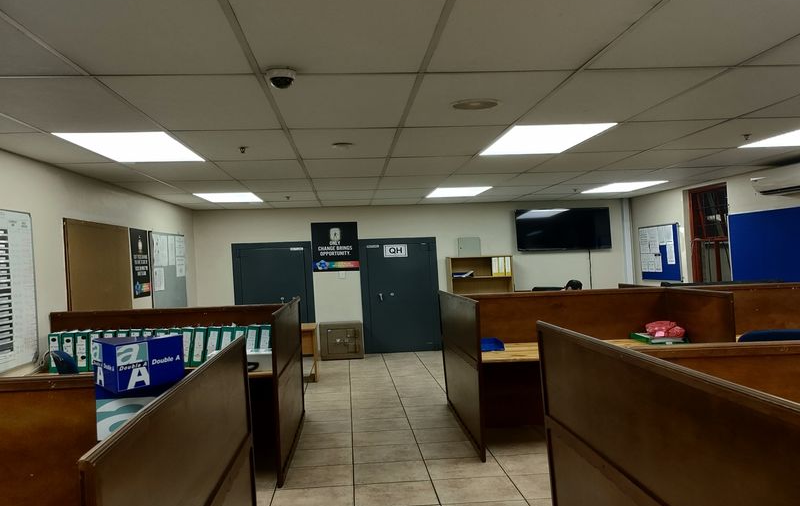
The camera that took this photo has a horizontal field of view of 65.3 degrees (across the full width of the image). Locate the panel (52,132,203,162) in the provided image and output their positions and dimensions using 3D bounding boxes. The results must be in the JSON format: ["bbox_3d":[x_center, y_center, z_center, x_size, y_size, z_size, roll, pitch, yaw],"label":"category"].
[{"bbox_3d":[-1.861,-0.766,4.455,0.686,0.069,1.137,-2,-1,-4],"label":"panel"}]

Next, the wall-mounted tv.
[{"bbox_3d":[2.600,-0.370,9.942,1.518,0.641,0.098,-2,-1,-4],"label":"wall-mounted tv"}]

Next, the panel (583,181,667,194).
[{"bbox_3d":[3.078,-0.923,8.633,0.706,0.069,1.205,-2,-1,-4],"label":"panel"}]

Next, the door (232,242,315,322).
[{"bbox_3d":[-1.934,0.747,9.676,1.214,1.799,0.137,-2,-1,-4],"label":"door"}]

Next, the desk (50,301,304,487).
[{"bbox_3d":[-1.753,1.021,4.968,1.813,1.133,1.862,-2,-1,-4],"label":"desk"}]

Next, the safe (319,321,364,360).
[{"bbox_3d":[-0.873,1.335,9.489,0.637,0.532,0.470,-2,-1,-4],"label":"safe"}]

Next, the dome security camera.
[{"bbox_3d":[-0.533,-0.774,2.811,0.125,0.078,0.125,-2,-1,-4],"label":"dome security camera"}]

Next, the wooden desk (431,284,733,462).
[{"bbox_3d":[1.420,0.895,5.348,1.891,1.133,1.666,-2,-1,-4],"label":"wooden desk"}]

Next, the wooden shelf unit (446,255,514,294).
[{"bbox_3d":[1.266,0.788,9.736,0.980,1.454,0.304,-2,-1,-4],"label":"wooden shelf unit"}]

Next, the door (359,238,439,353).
[{"bbox_3d":[0.012,0.673,9.818,1.212,1.790,0.137,-2,-1,-4],"label":"door"}]

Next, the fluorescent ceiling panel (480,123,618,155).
[{"bbox_3d":[1.084,-0.883,4.798,0.715,0.069,1.176,-2,-1,-4],"label":"fluorescent ceiling panel"}]

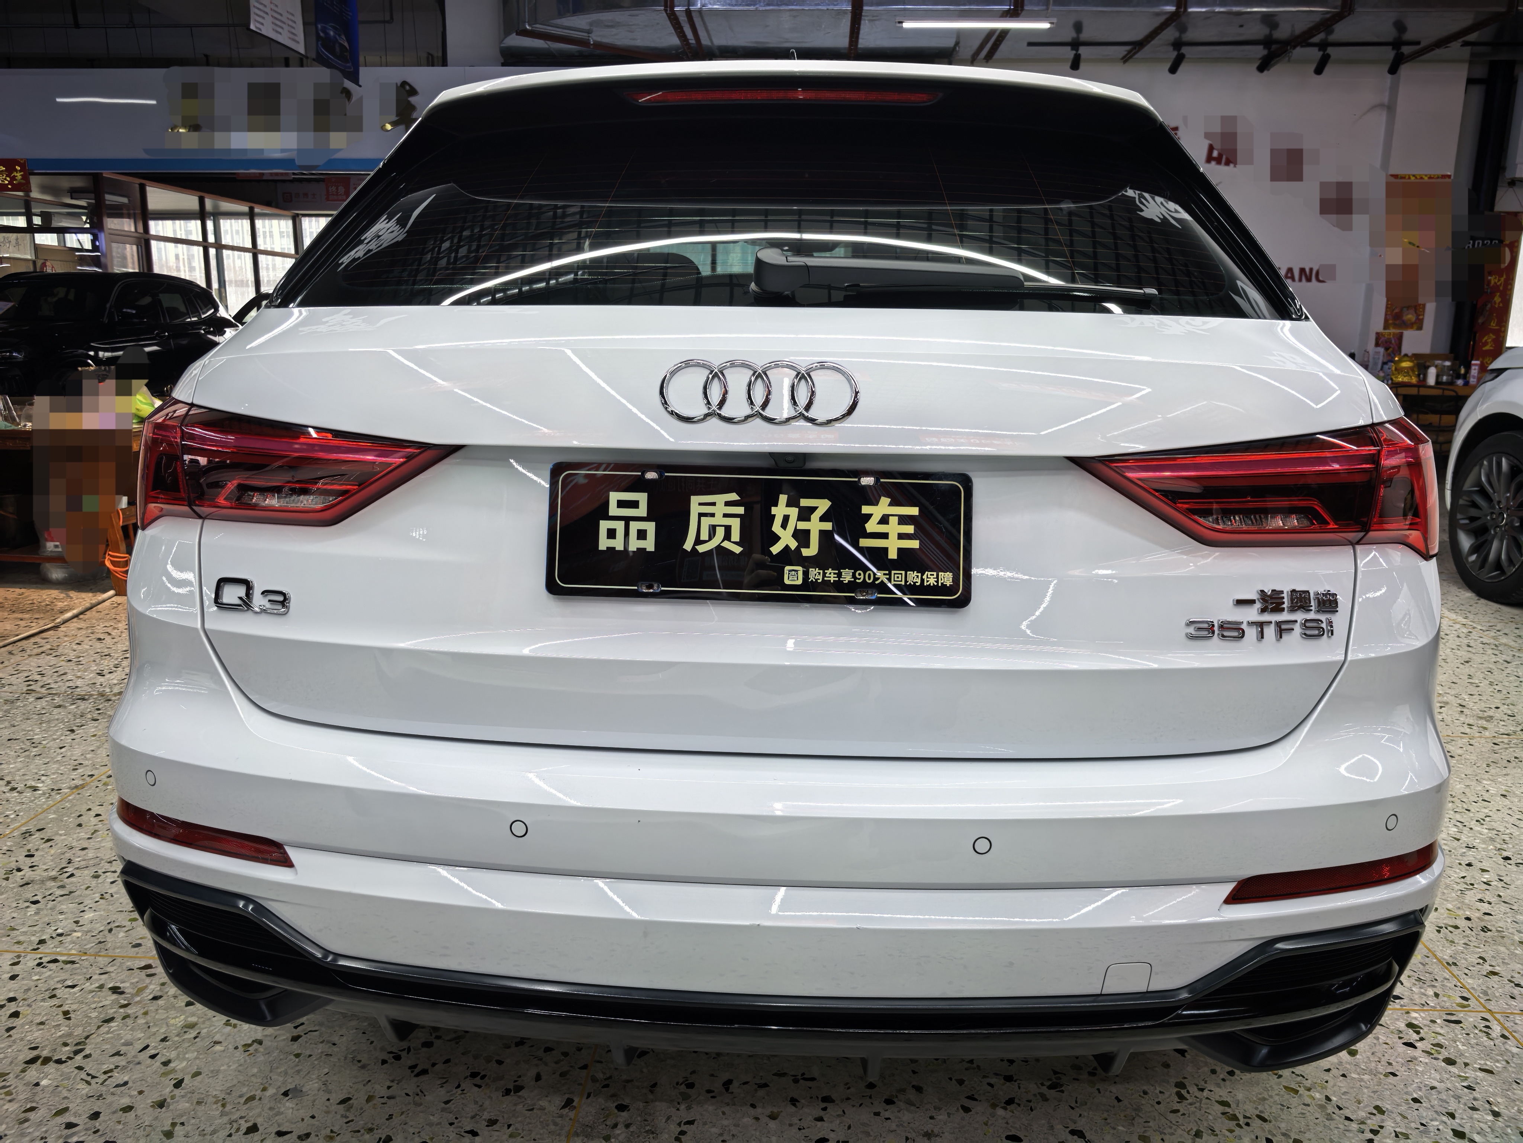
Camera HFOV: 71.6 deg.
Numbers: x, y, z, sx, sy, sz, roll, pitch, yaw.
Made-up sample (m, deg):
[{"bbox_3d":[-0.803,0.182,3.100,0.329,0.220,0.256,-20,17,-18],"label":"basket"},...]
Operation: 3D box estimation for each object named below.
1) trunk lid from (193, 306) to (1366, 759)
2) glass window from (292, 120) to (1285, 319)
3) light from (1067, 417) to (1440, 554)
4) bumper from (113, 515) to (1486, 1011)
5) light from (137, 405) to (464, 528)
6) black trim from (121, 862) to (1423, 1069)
[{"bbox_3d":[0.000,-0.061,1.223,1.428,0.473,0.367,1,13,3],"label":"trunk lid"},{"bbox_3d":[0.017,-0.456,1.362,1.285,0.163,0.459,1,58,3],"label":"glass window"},{"bbox_3d":[0.593,-0.098,1.259,0.495,0.177,0.296,1,13,3],"label":"light"},{"bbox_3d":[-0.002,0.192,1.307,1.795,0.449,0.479,1,13,3],"label":"bumper"},{"bbox_3d":[-0.583,-0.128,1.319,0.495,0.177,0.296,1,13,3],"label":"light"},{"bbox_3d":[-0.010,0.468,1.276,1.571,0.209,0.275,1,13,3],"label":"black trim"}]

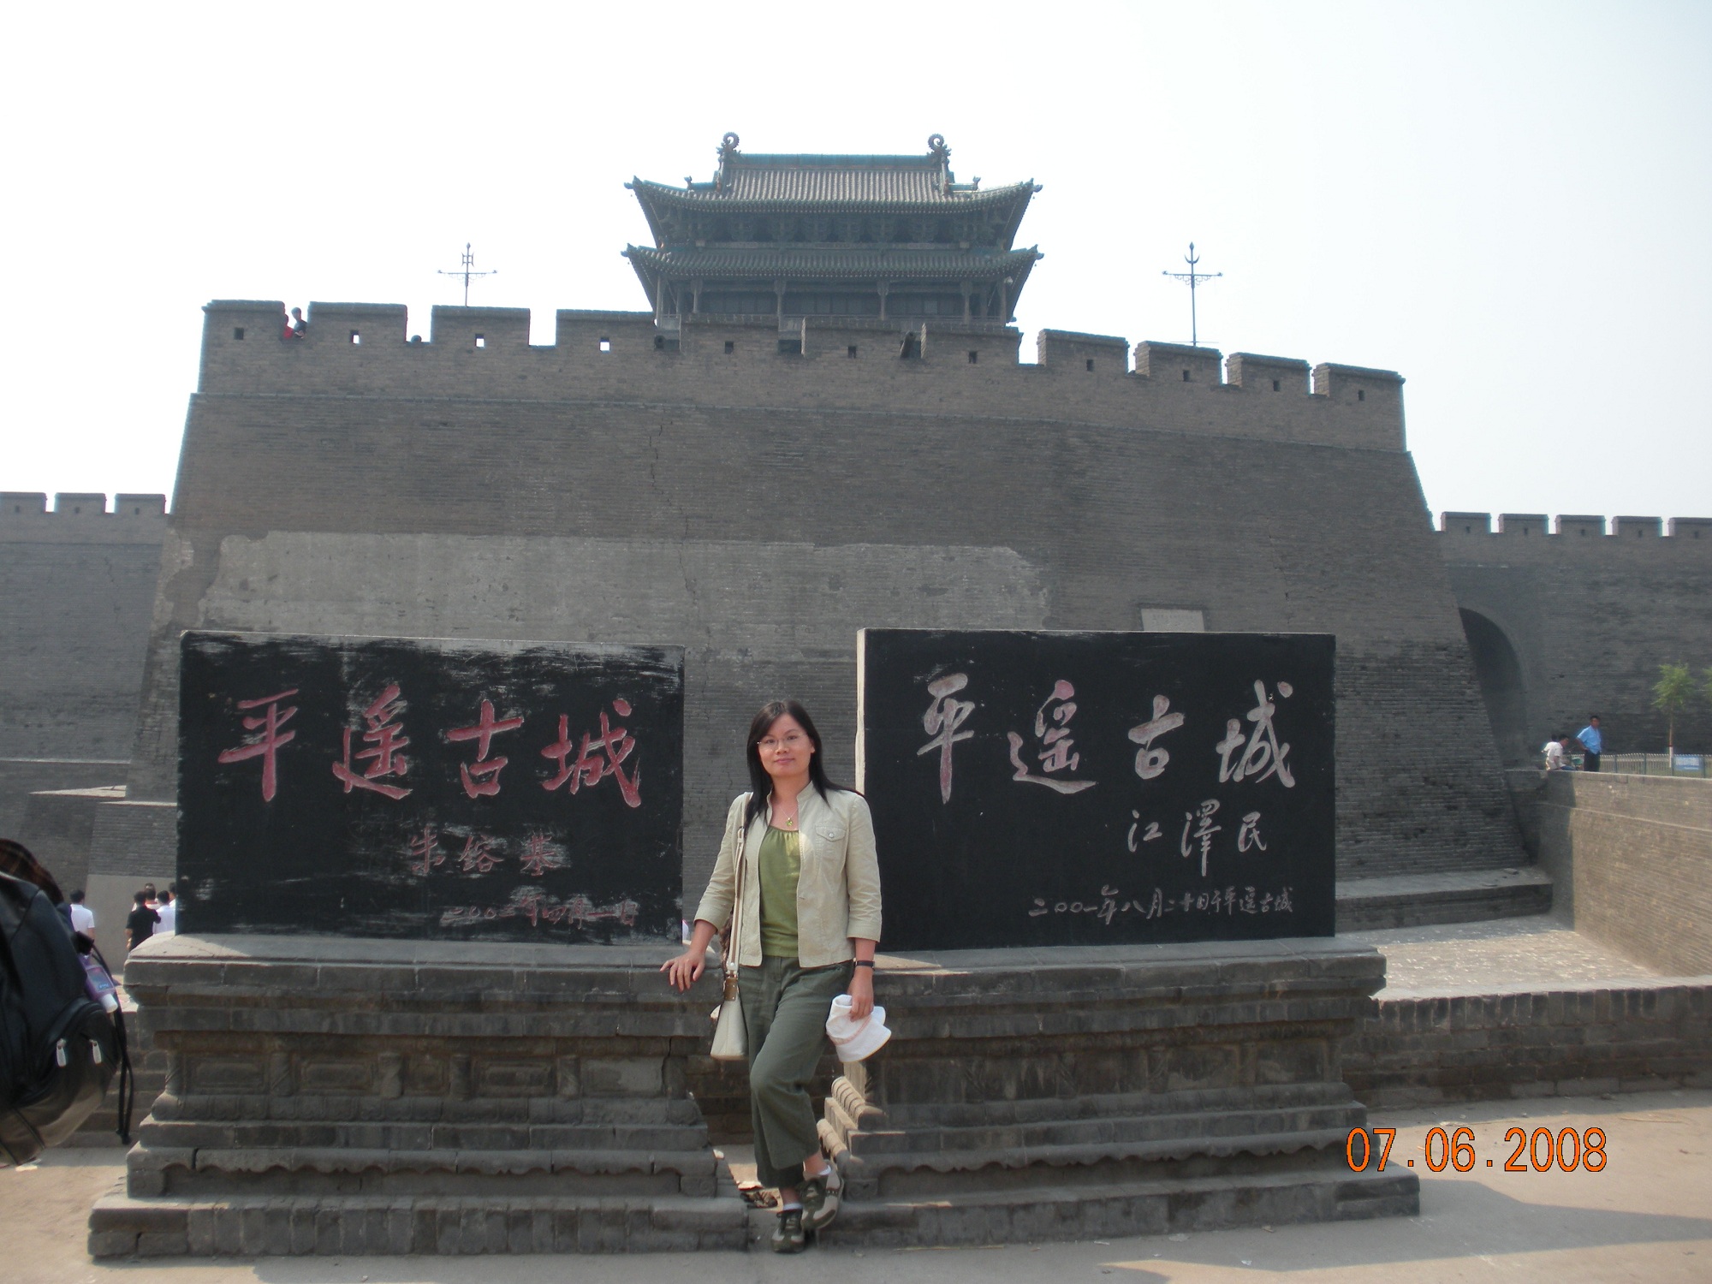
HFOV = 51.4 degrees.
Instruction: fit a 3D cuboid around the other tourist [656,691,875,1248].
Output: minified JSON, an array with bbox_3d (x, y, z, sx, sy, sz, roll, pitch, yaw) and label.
[{"bbox_3d":[-0.250,0.970,5.322,0.640,1.610,0.400,0,-1,6],"label":"other tourist"}]

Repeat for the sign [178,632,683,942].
[{"bbox_3d":[-1.301,0.455,5.518,1.534,0.921,0.100,1,-1,-3],"label":"sign"}]

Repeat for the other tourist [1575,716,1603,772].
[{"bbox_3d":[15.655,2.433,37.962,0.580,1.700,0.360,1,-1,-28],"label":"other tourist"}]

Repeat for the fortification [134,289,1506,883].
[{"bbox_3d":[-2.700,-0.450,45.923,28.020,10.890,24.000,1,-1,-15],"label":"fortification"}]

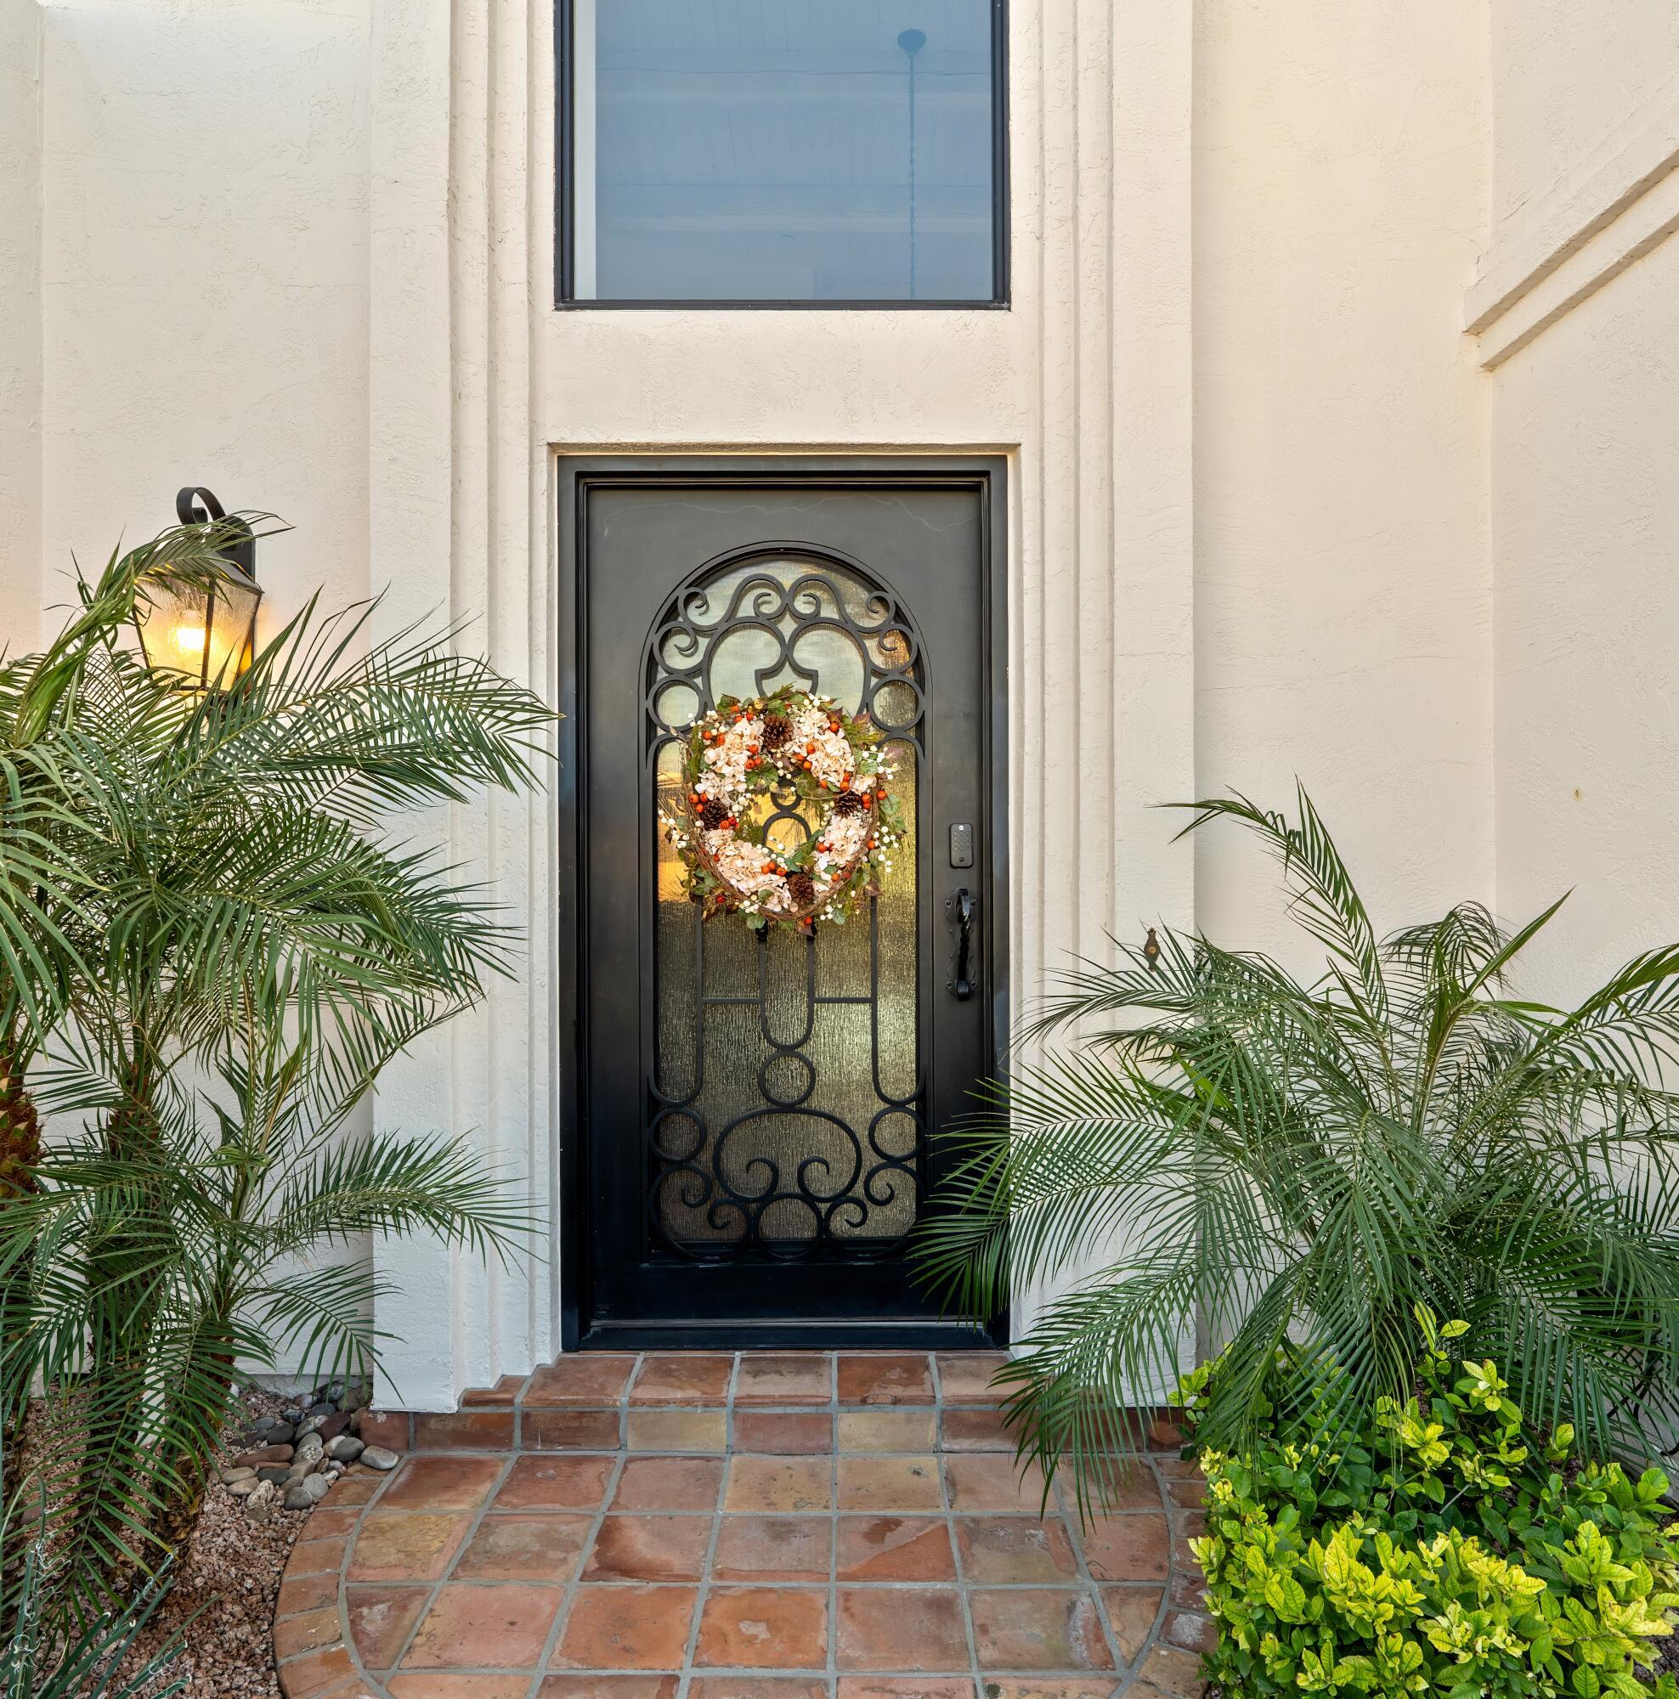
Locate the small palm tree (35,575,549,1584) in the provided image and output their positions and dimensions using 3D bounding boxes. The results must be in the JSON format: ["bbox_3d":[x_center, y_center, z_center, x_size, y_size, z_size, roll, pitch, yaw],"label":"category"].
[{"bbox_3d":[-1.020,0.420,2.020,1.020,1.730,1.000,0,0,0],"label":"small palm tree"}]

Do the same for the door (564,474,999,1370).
[{"bbox_3d":[-0.128,0.127,2.690,1.035,2.070,0.150,0,0,0],"label":"door"}]

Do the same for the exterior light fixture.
[{"bbox_3d":[-1.418,-0.558,2.530,0.180,0.480,0.260,0,0,0],"label":"exterior light fixture"}]

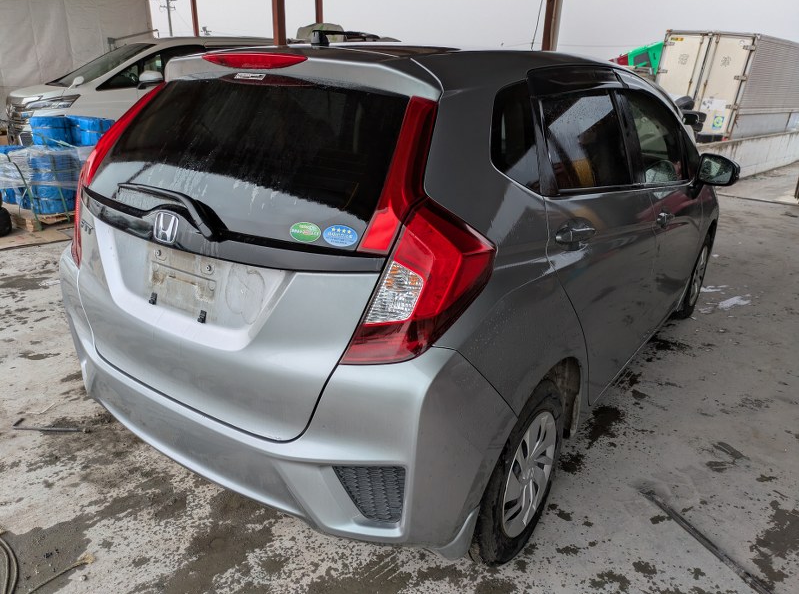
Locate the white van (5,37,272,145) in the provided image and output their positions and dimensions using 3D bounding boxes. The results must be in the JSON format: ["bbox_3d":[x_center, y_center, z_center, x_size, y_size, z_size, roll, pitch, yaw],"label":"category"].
[{"bbox_3d":[-3.500,-3.173,9.297,4.900,1.900,1.870,-15,26,-39],"label":"white van"}]

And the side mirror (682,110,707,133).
[{"bbox_3d":[3.225,-1.915,6.300,0.220,0.220,0.140,15,24,33],"label":"side mirror"}]

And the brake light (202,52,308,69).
[{"bbox_3d":[-0.391,-0.627,1.535,0.405,0.050,0.045,15,24,33],"label":"brake light"}]

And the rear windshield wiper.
[{"bbox_3d":[-0.616,-0.231,1.502,0.440,0.110,0.075,15,24,33],"label":"rear windshield wiper"}]

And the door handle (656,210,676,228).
[{"bbox_3d":[1.086,-0.315,2.341,0.050,0.050,0.190,15,24,33],"label":"door handle"}]

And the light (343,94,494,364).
[{"bbox_3d":[0.056,-0.141,1.232,0.300,0.555,0.380,15,24,33],"label":"light"}]

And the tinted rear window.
[{"bbox_3d":[-0.447,-0.399,1.547,1.120,0.440,0.090,15,-13,33],"label":"tinted rear window"}]

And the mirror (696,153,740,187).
[{"bbox_3d":[1.539,-0.614,2.780,0.210,0.160,0.130,15,24,33],"label":"mirror"}]

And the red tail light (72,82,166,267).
[{"bbox_3d":[-0.971,-0.425,1.924,0.300,0.555,0.380,15,24,33],"label":"red tail light"}]

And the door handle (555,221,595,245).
[{"bbox_3d":[0.460,-0.163,1.502,0.050,0.055,0.205,15,24,33],"label":"door handle"}]

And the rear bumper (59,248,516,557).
[{"bbox_3d":[-0.491,0.223,1.736,1.670,0.620,0.370,15,24,33],"label":"rear bumper"}]

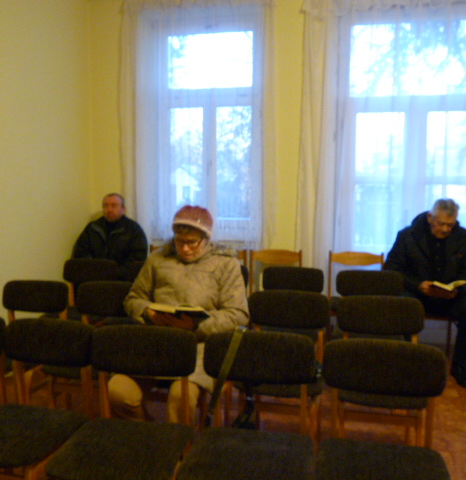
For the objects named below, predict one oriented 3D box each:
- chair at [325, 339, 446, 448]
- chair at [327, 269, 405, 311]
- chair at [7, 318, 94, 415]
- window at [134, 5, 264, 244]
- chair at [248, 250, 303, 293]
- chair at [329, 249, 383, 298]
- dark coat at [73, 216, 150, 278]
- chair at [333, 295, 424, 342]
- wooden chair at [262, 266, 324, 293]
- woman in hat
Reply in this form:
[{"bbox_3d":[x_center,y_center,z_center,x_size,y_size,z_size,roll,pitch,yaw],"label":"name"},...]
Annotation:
[{"bbox_3d":[0.502,0.790,1.646,0.460,0.831,0.500,1,6,12],"label":"chair"},{"bbox_3d":[0.855,0.614,3.128,0.451,0.795,0.514,1,6,14],"label":"chair"},{"bbox_3d":[-0.818,0.740,1.899,0.451,0.795,0.514,1,6,14],"label":"chair"},{"bbox_3d":[-0.342,-1.066,4.720,1.270,2.230,0.200,1,6,11],"label":"window"},{"bbox_3d":[0.344,0.531,4.284,0.460,0.840,0.500,1,6,11],"label":"chair"},{"bbox_3d":[0.967,0.523,3.981,0.451,0.805,0.485,1,6,14],"label":"chair"},{"bbox_3d":[-1.123,0.133,4.478,0.620,0.685,0.420,1,6,11],"label":"dark coat"},{"bbox_3d":[0.689,0.694,2.339,0.451,0.795,0.514,1,6,13],"label":"chair"},{"bbox_3d":[0.362,0.602,3.261,0.451,0.795,0.514,1,6,14],"label":"wooden chair"},{"bbox_3d":[-0.260,0.456,2.442,0.630,1.251,0.640,1,6,15],"label":"woman in hat"}]

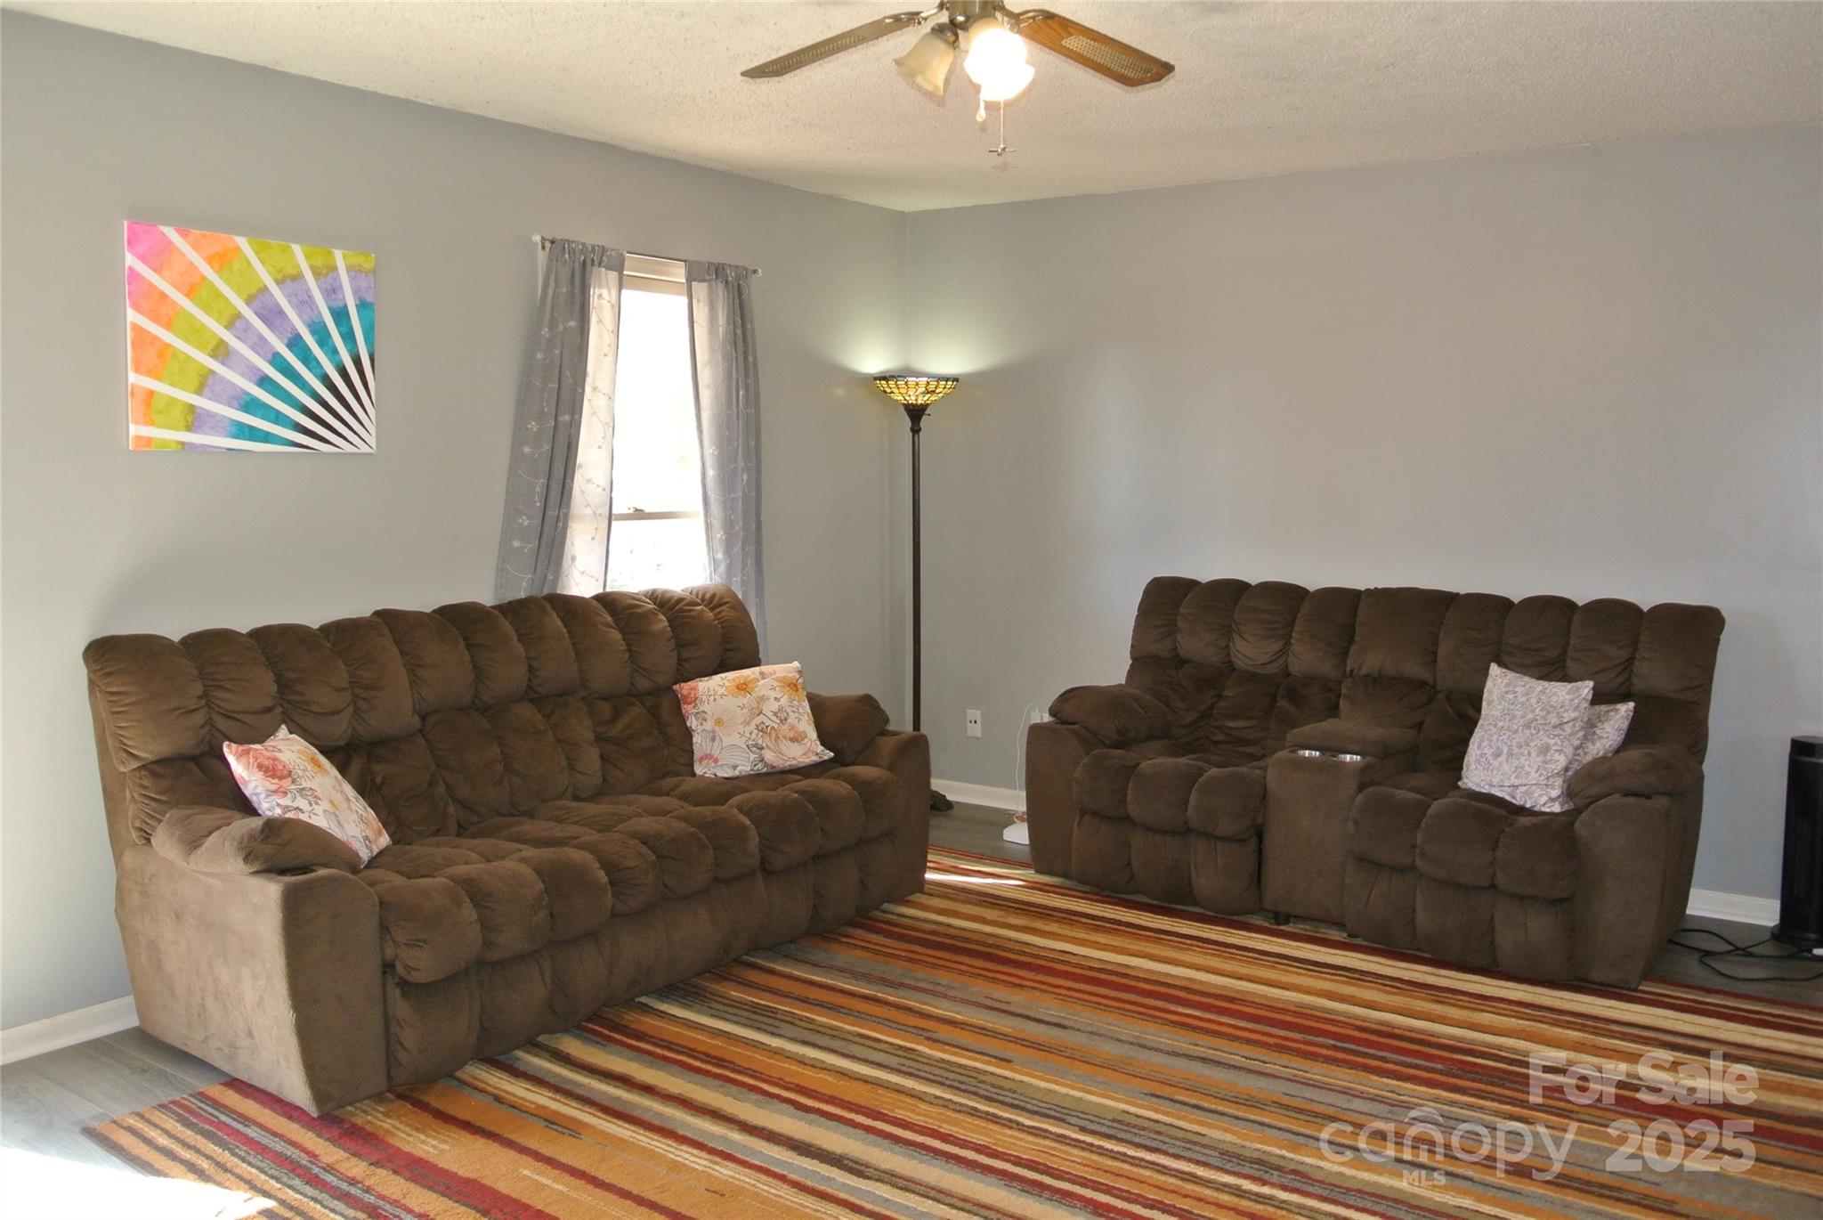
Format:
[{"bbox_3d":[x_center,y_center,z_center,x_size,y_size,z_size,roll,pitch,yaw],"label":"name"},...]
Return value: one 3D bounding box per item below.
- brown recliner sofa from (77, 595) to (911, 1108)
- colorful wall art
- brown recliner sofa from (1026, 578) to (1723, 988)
[{"bbox_3d":[-0.945,0.493,4.142,0.920,0.990,2.230,4,7,34],"label":"brown recliner sofa"},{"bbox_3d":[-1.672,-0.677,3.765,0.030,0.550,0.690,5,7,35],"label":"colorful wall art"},{"bbox_3d":[1.427,0.446,4.709,1.980,0.990,0.900,5,8,37],"label":"brown recliner sofa"}]

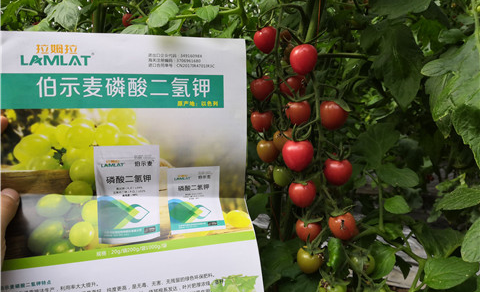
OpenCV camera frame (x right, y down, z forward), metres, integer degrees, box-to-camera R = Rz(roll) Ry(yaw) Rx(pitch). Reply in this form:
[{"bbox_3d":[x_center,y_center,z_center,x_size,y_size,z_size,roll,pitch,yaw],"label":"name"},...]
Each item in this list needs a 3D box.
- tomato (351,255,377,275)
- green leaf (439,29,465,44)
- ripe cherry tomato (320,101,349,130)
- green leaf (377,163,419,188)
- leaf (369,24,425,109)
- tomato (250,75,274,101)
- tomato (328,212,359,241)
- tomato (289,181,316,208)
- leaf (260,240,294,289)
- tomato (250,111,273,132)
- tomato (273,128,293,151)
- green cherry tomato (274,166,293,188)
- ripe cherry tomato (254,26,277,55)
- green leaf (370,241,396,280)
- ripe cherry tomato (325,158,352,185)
[{"bbox_3d":[0.145,0.139,0.440,0.028,0.026,0.028,1,11,0],"label":"tomato"},{"bbox_3d":[0.284,-0.146,0.500,0.038,0.022,0.022,3,11,11],"label":"green leaf"},{"bbox_3d":[0.105,-0.034,0.415,0.031,0.032,0.031,0,6,0],"label":"ripe cherry tomato"},{"bbox_3d":[0.219,0.041,0.520,0.058,0.030,0.025,18,15,0],"label":"green leaf"},{"bbox_3d":[0.212,-0.109,0.500,0.068,0.115,0.028,-3,6,0],"label":"leaf"},{"bbox_3d":[0.026,-0.068,0.435,0.028,0.029,0.028,1,11,0],"label":"tomato"},{"bbox_3d":[0.110,0.086,0.400,0.029,0.030,0.029,0,10,0],"label":"tomato"},{"bbox_3d":[0.066,0.051,0.390,0.029,0.029,0.029,0,10,0],"label":"tomato"},{"bbox_3d":[0.047,0.151,0.480,0.048,0.062,0.018,6,-12,2],"label":"leaf"},{"bbox_3d":[0.025,-0.028,0.430,0.026,0.026,0.026,0,10,0],"label":"tomato"},{"bbox_3d":[0.049,-0.007,0.425,0.025,0.026,0.025,0,10,0],"label":"tomato"},{"bbox_3d":[0.050,0.036,0.445,0.023,0.025,0.023,0,6,0],"label":"green cherry tomato"},{"bbox_3d":[0.028,-0.120,0.425,0.026,0.031,0.026,-9,9,0],"label":"ripe cherry tomato"},{"bbox_3d":[0.173,0.139,0.460,0.036,0.048,0.016,17,6,18],"label":"green leaf"},{"bbox_3d":[0.108,0.030,0.410,0.030,0.029,0.030,1,11,0],"label":"ripe cherry tomato"}]

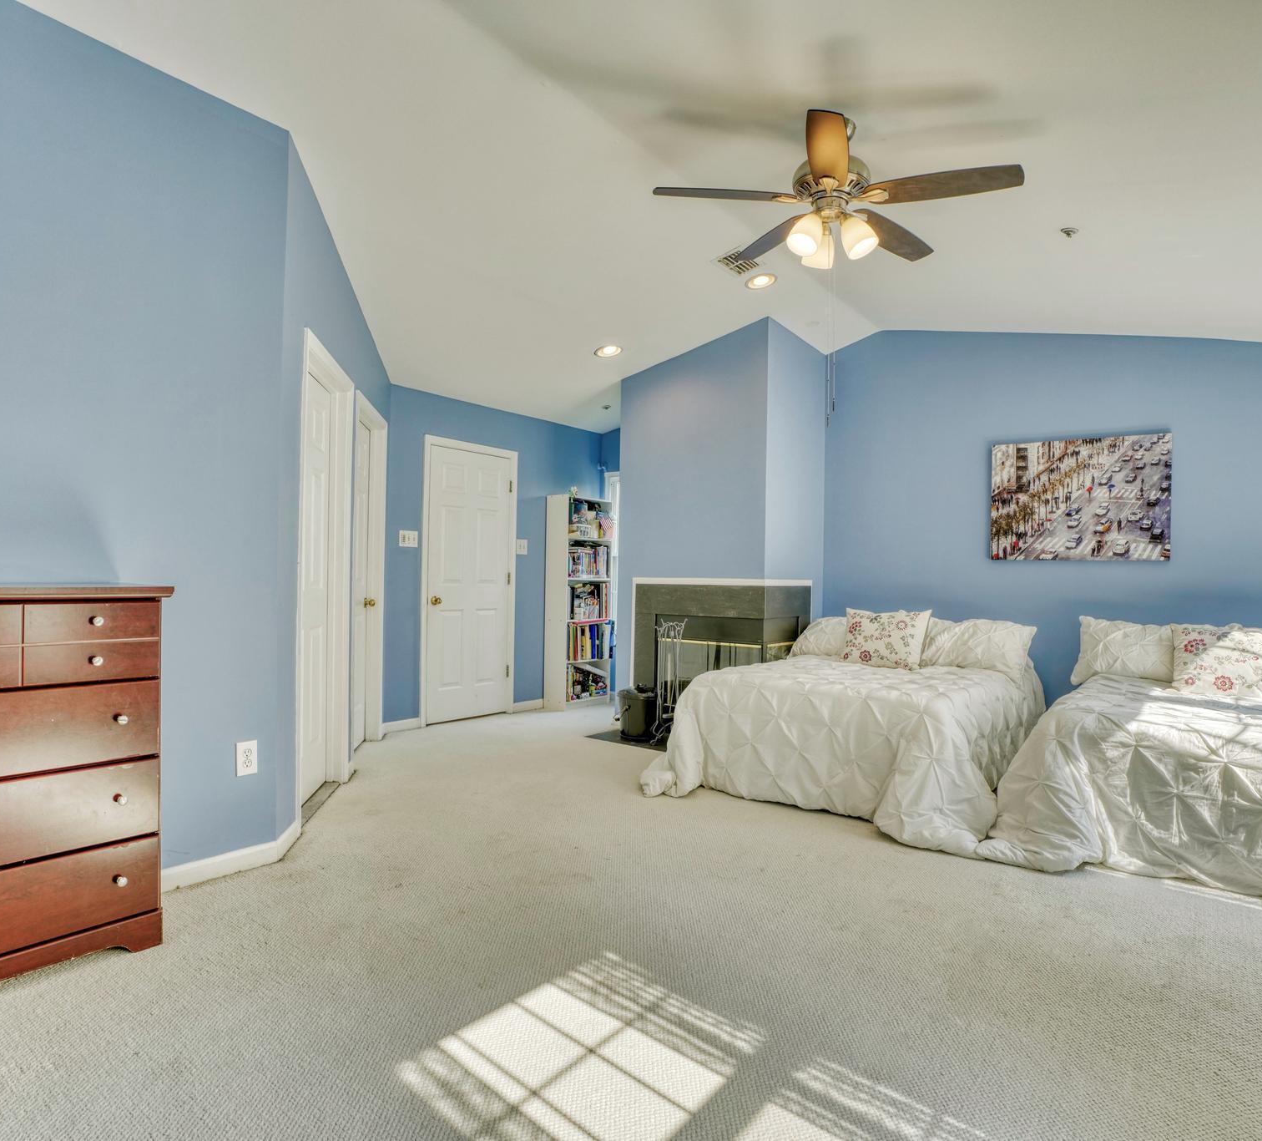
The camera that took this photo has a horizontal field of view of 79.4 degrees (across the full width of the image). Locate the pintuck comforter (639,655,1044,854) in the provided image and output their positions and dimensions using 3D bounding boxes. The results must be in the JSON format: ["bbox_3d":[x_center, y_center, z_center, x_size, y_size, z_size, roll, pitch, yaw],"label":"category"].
[{"bbox_3d":[1.354,0.865,4.403,1.600,0.600,2.270,1,-1,39],"label":"pintuck comforter"}]

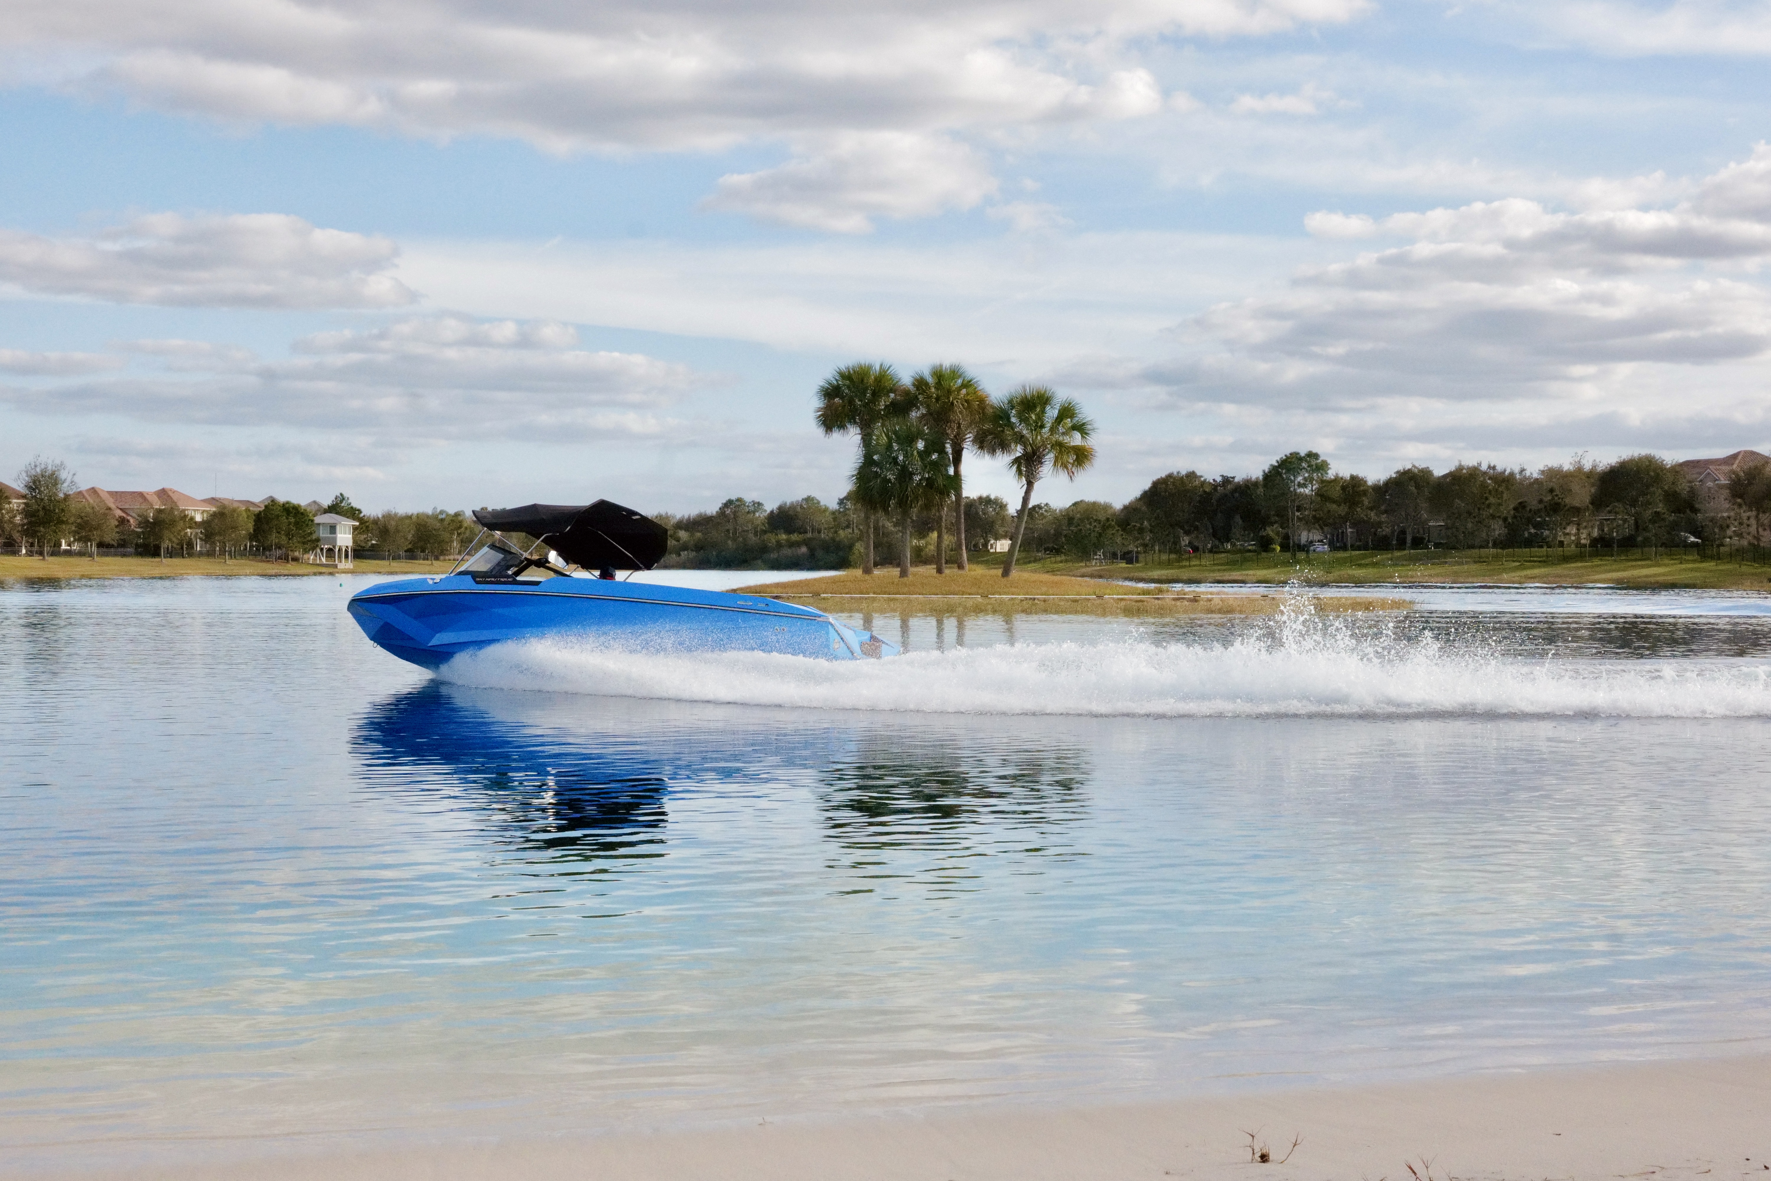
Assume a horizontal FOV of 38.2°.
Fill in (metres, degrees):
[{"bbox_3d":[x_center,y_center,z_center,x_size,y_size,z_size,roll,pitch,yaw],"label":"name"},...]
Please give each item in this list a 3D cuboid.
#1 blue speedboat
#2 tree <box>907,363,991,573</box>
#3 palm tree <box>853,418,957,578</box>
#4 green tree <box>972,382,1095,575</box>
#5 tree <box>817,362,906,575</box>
[{"bbox_3d":[-3.217,0.034,31.300,6.700,2.200,2.400,3,1,3],"label":"blue speedboat"},{"bbox_3d":[2.215,-4.238,89.000,2.910,7.250,2.850,0,1,0],"label":"tree"},{"bbox_3d":[0.636,-3.046,84.000,3.370,5.220,3.310,0,1,0],"label":"palm tree"},{"bbox_3d":[5.012,-3.611,85.000,3.960,6.330,3.880,0,1,0],"label":"green tree"},{"bbox_3d":[-0.729,-4.143,87.000,3.170,7.180,3.100,0,1,0],"label":"tree"}]

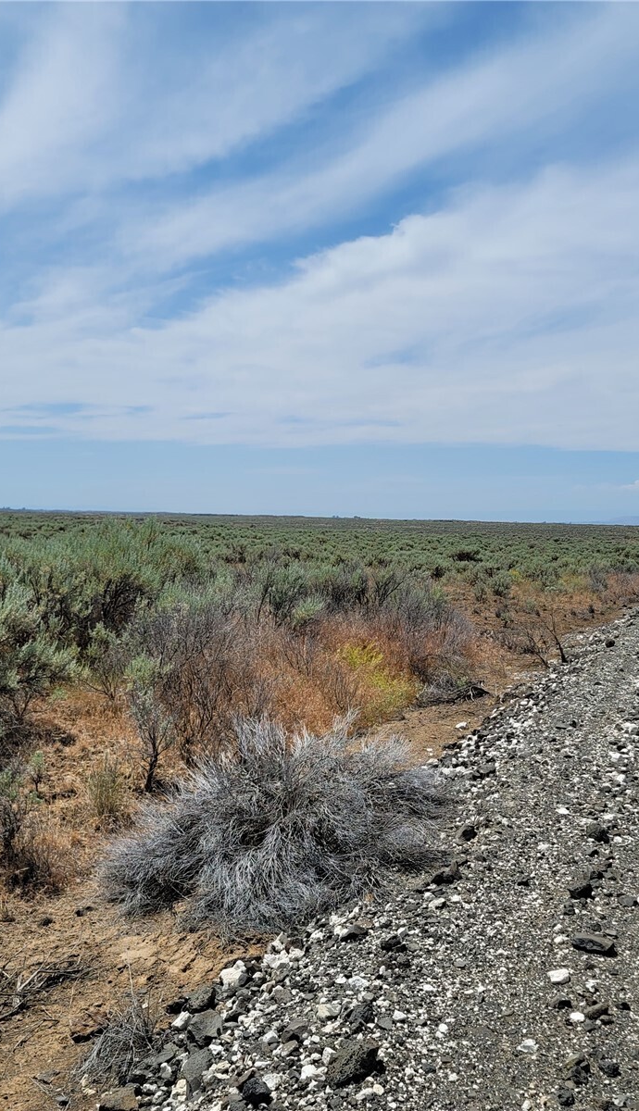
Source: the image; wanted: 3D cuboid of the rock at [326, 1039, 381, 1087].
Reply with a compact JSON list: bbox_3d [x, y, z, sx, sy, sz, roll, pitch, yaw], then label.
[{"bbox_3d":[0.099,1.495,3.154,0.160,0.110,0.136,2,2,3],"label":"rock"}]

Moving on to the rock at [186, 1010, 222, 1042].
[{"bbox_3d":[-0.395,1.614,3.672,0.126,0.088,0.107,1,2,-6],"label":"rock"}]

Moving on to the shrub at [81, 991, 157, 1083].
[{"bbox_3d":[-0.661,1.587,3.528,0.246,0.260,0.234,1,2,-10],"label":"shrub"}]

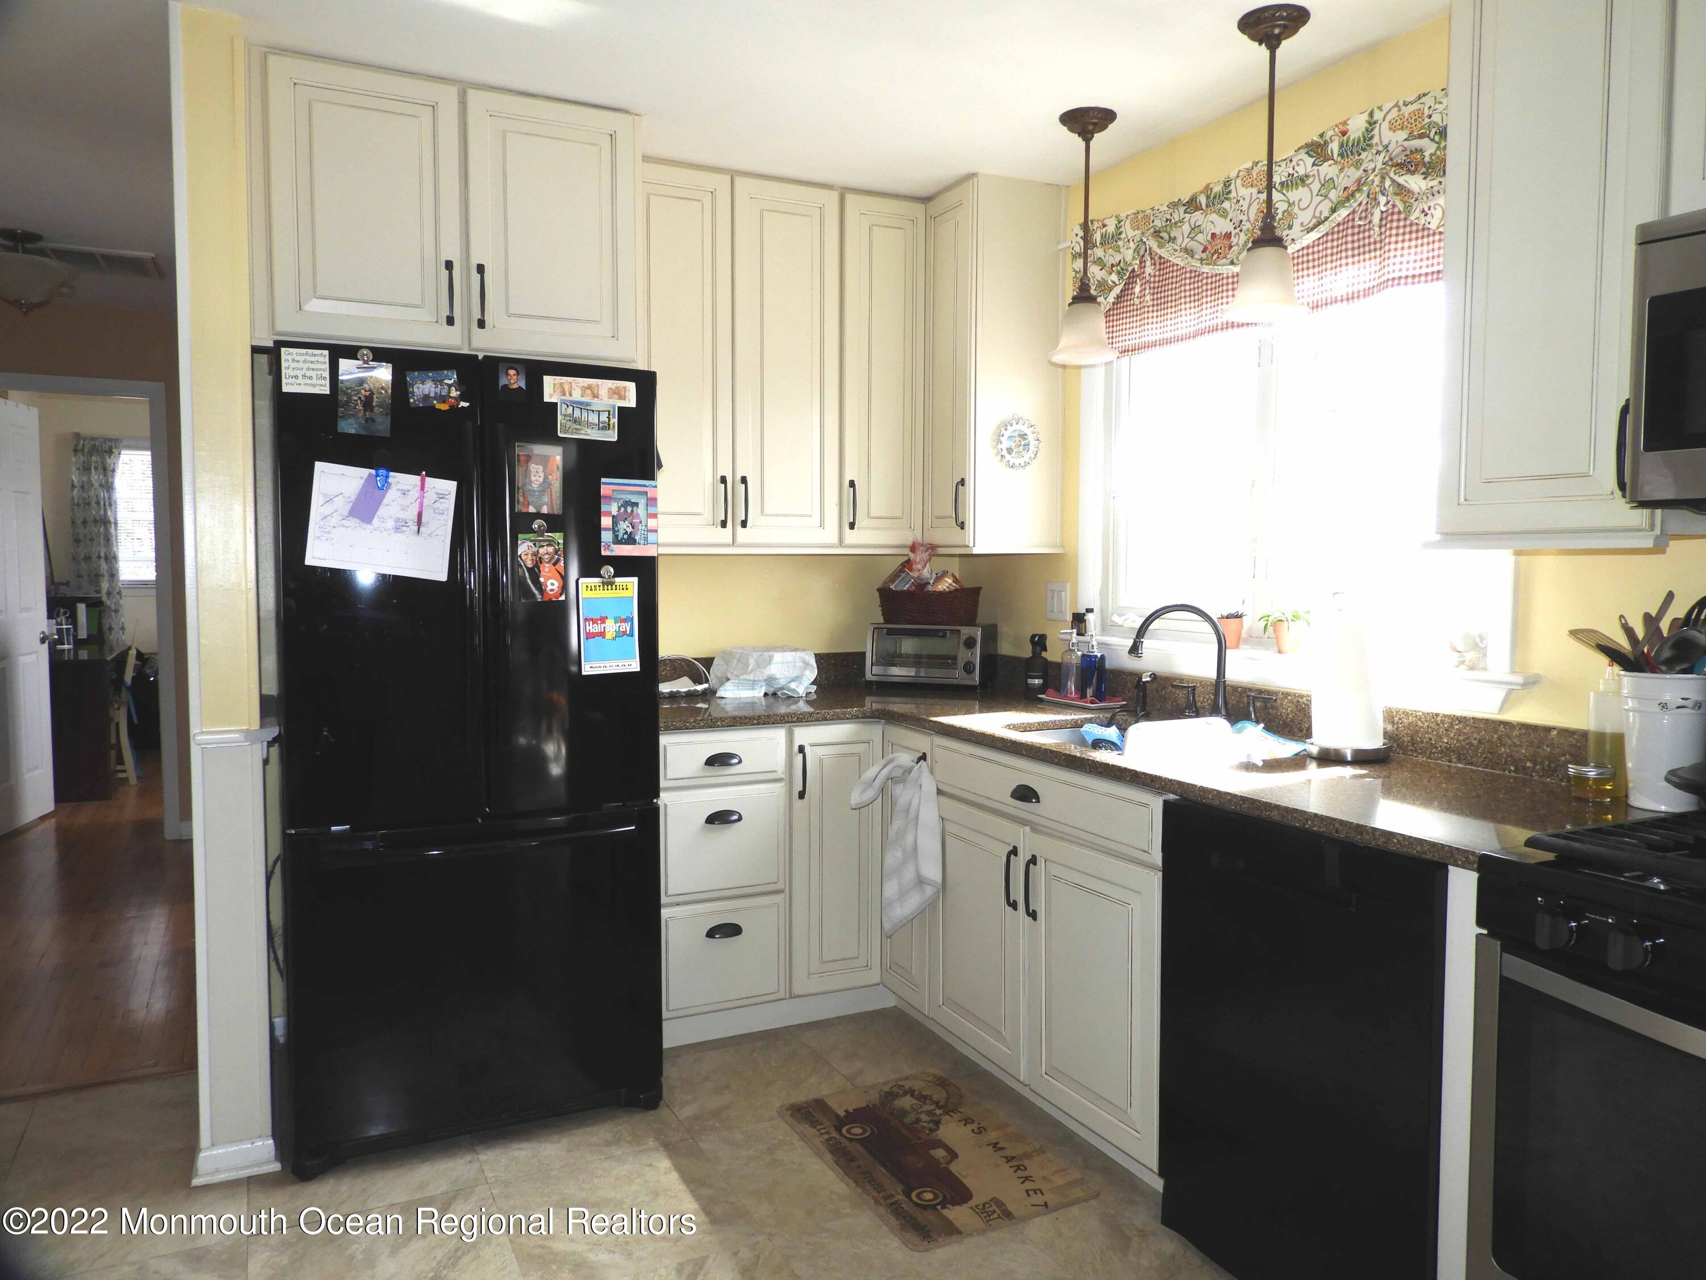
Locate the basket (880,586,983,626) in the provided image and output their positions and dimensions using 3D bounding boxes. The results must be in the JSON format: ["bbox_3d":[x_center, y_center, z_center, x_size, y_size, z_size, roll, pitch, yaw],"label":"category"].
[{"bbox_3d":[0.249,-0.107,3.900,0.335,0.125,0.215,1,4,19],"label":"basket"}]

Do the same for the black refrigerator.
[{"bbox_3d":[-0.995,0.237,2.987,0.818,1.762,0.845,-1,4,-26],"label":"black refrigerator"}]

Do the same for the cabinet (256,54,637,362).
[{"bbox_3d":[-1.070,-1.016,3.086,0.881,0.630,0.615,-1,4,-26],"label":"cabinet"}]

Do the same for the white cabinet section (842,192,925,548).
[{"bbox_3d":[0.027,-0.831,3.796,0.297,1.075,0.330,-1,4,-26],"label":"white cabinet section"}]

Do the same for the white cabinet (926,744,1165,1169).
[{"bbox_3d":[0.686,0.646,2.866,0.630,0.767,0.912,-1,4,-26],"label":"white cabinet"}]

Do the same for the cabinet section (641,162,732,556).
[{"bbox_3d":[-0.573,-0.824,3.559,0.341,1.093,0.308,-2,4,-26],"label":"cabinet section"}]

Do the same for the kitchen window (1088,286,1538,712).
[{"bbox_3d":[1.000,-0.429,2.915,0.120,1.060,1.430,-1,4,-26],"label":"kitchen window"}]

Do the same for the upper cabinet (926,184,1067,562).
[{"bbox_3d":[0.433,-0.812,3.659,0.330,1.094,0.325,-1,4,-26],"label":"upper cabinet"}]

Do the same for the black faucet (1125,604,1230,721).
[{"bbox_3d":[0.813,0.069,2.929,0.250,0.315,0.055,1,4,9],"label":"black faucet"}]

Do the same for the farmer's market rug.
[{"bbox_3d":[0.167,1.140,2.656,0.453,0.010,0.675,-1,4,-26],"label":"farmer's market rug"}]

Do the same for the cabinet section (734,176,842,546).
[{"bbox_3d":[-0.261,-0.833,3.713,0.355,1.093,0.308,-2,4,-26],"label":"cabinet section"}]

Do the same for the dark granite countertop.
[{"bbox_3d":[0.327,0.252,2.800,1.320,0.042,2.500,-1,4,-26],"label":"dark granite countertop"}]

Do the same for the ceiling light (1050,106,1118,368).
[{"bbox_3d":[0.584,-1.003,2.970,0.170,0.630,0.170,0,3,0],"label":"ceiling light"}]

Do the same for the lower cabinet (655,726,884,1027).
[{"bbox_3d":[-0.354,0.601,3.522,0.678,0.767,0.635,-1,4,-26],"label":"lower cabinet"}]

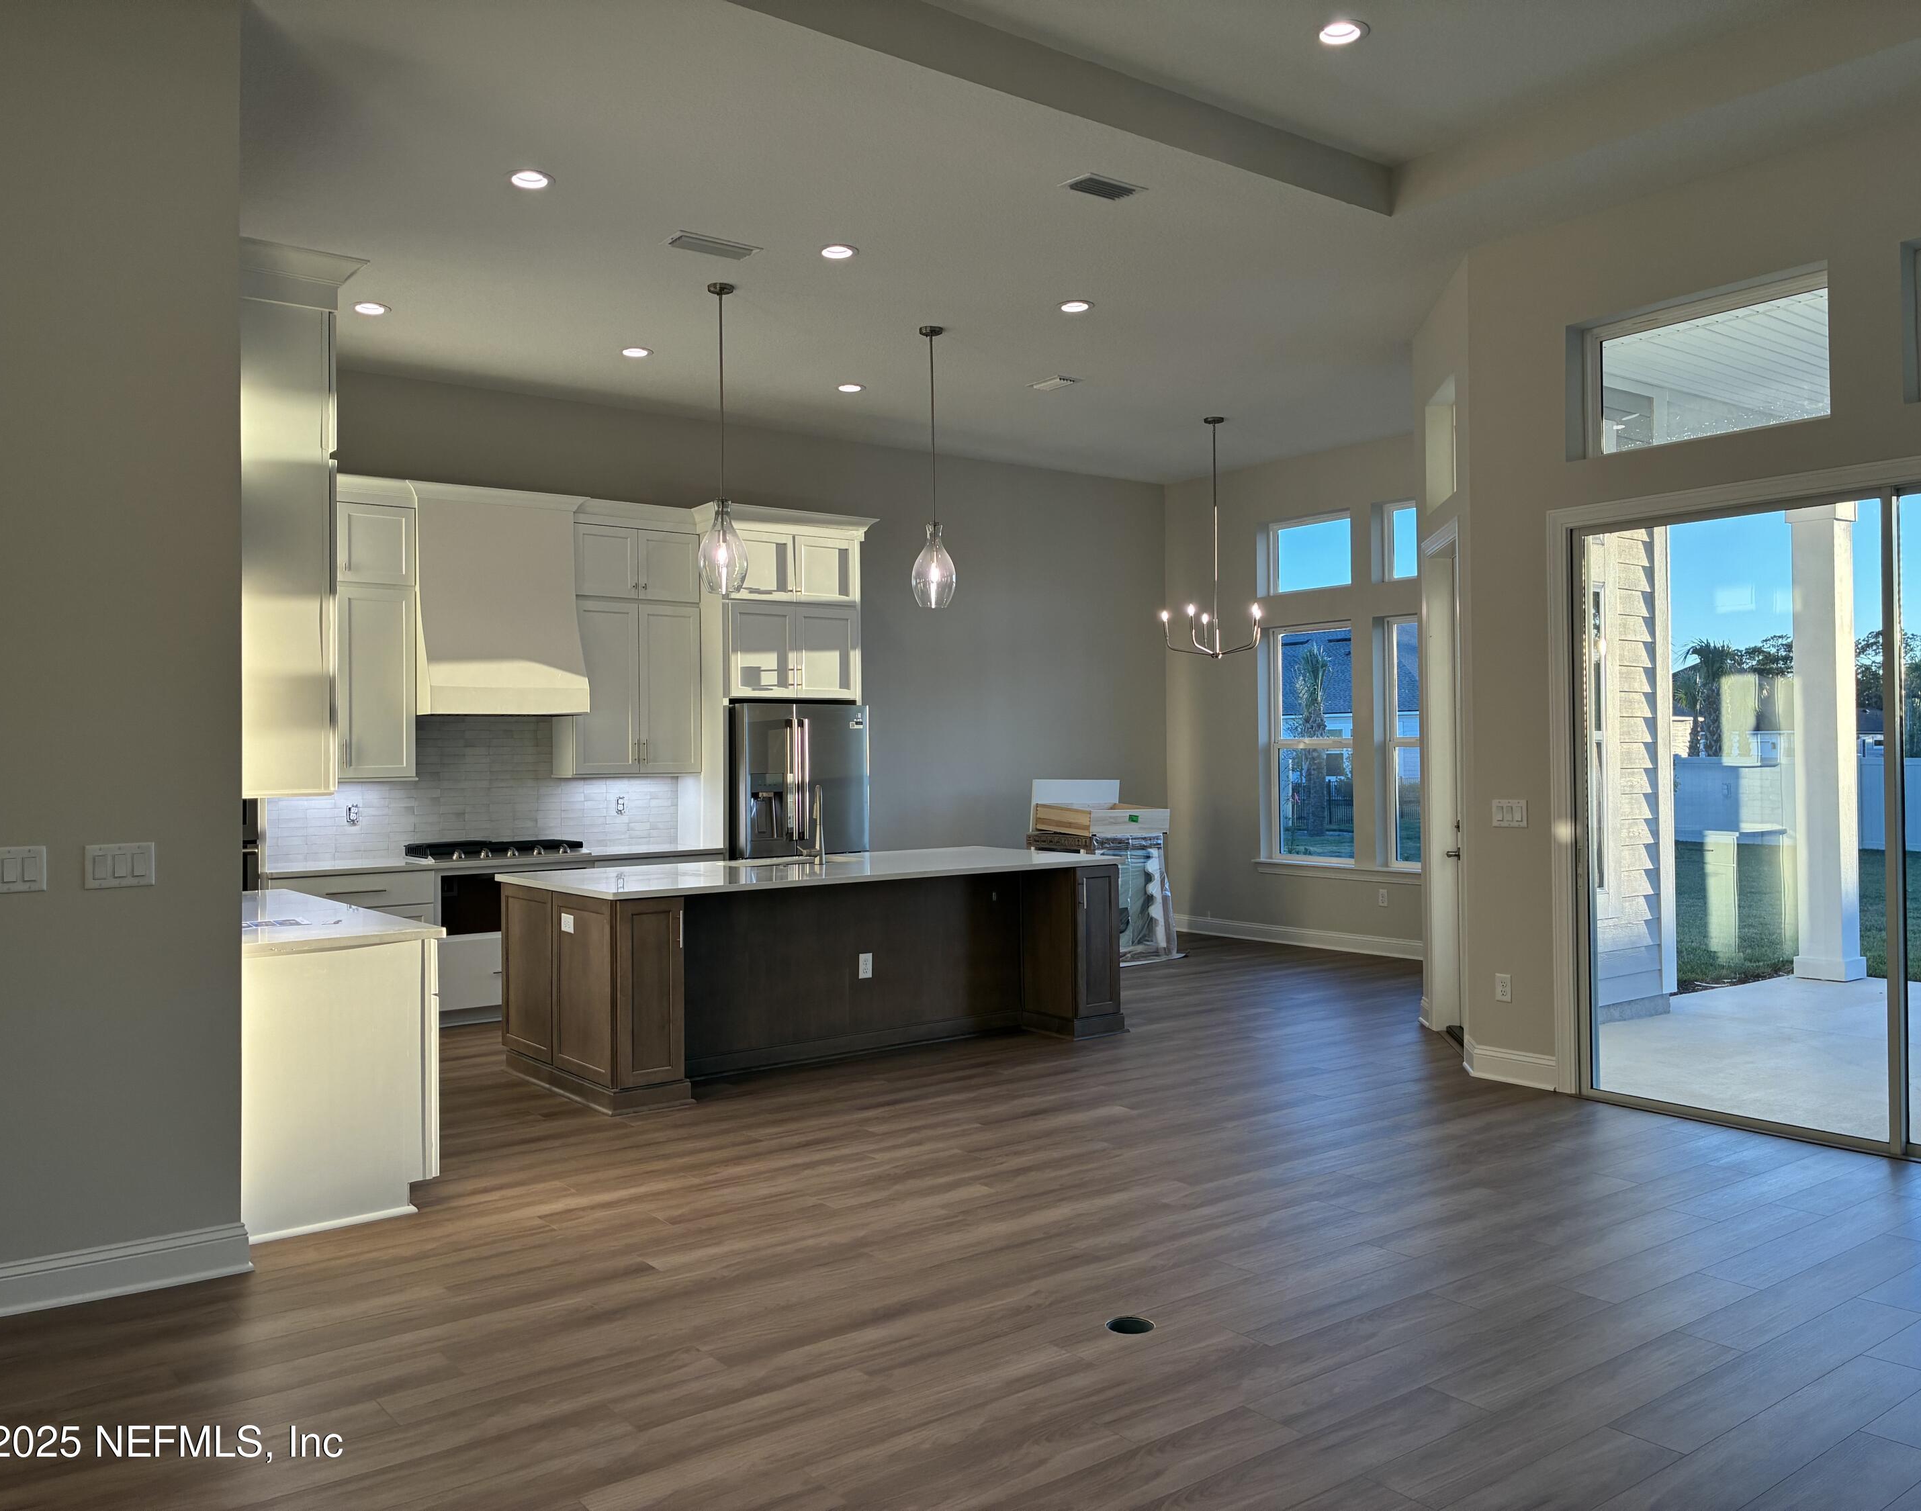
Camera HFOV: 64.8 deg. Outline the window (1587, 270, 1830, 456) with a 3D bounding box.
[{"bbox_3d":[2.993,-1.527,6.055,0.090,0.570,1.025,-1,0,-37],"label":"window"}]

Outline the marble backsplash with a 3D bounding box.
[{"bbox_3d":[-2.810,0.177,8.999,2.480,0.820,0.015,0,0,-37],"label":"marble backsplash"}]

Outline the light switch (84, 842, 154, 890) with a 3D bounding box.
[{"bbox_3d":[-2.331,0.312,4.192,0.173,0.122,0.012,0,0,-37],"label":"light switch"}]

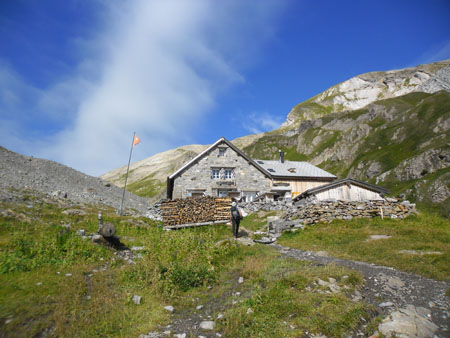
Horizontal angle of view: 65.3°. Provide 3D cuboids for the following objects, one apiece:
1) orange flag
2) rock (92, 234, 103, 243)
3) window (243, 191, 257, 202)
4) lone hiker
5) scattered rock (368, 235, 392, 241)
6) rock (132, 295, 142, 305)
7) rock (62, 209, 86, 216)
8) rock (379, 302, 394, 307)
[{"bbox_3d":[-7.117,-2.272,28.500,0.650,1.000,0.250,0,-20,0],"label":"orange flag"},{"bbox_3d":[-5.147,2.818,14.200,0.420,0.310,0.360,0,-20,0],"label":"rock"},{"bbox_3d":[2.337,2.623,33.500,1.300,1.170,0.200,1,-20,-4],"label":"window"},{"bbox_3d":[0.492,2.355,16.000,0.520,1.730,0.480,0,-20,0],"label":"lone hiker"},{"bbox_3d":[6.509,2.867,14.700,1.000,0.260,0.650,0,-20,0],"label":"scattered rock"},{"bbox_3d":[-1.370,2.052,5.500,0.155,0.140,0.140,0,-20,0],"label":"rock"},{"bbox_3d":[-10.713,3.097,25.000,1.700,0.500,1.000,0,-20,0],"label":"rock"},{"bbox_3d":[2.506,2.106,5.450,0.240,0.075,0.150,0,-20,0],"label":"rock"}]

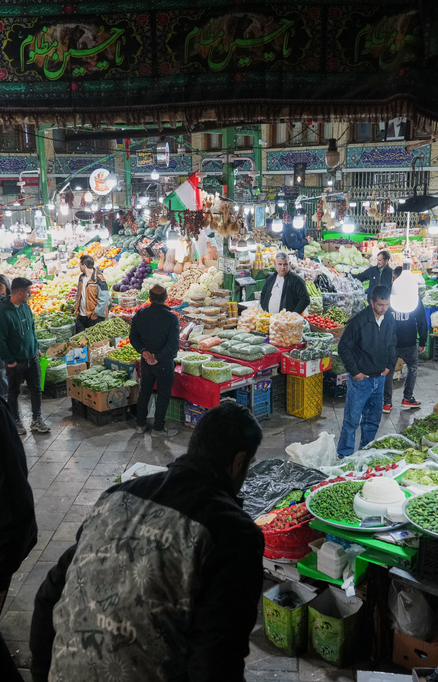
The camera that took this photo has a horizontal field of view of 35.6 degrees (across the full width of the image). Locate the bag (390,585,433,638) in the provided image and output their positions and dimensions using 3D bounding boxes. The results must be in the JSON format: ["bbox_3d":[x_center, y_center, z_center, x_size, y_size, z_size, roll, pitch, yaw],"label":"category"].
[{"bbox_3d":[1.095,1.532,3.880,0.245,0.270,0.210,8,15,35],"label":"bag"}]

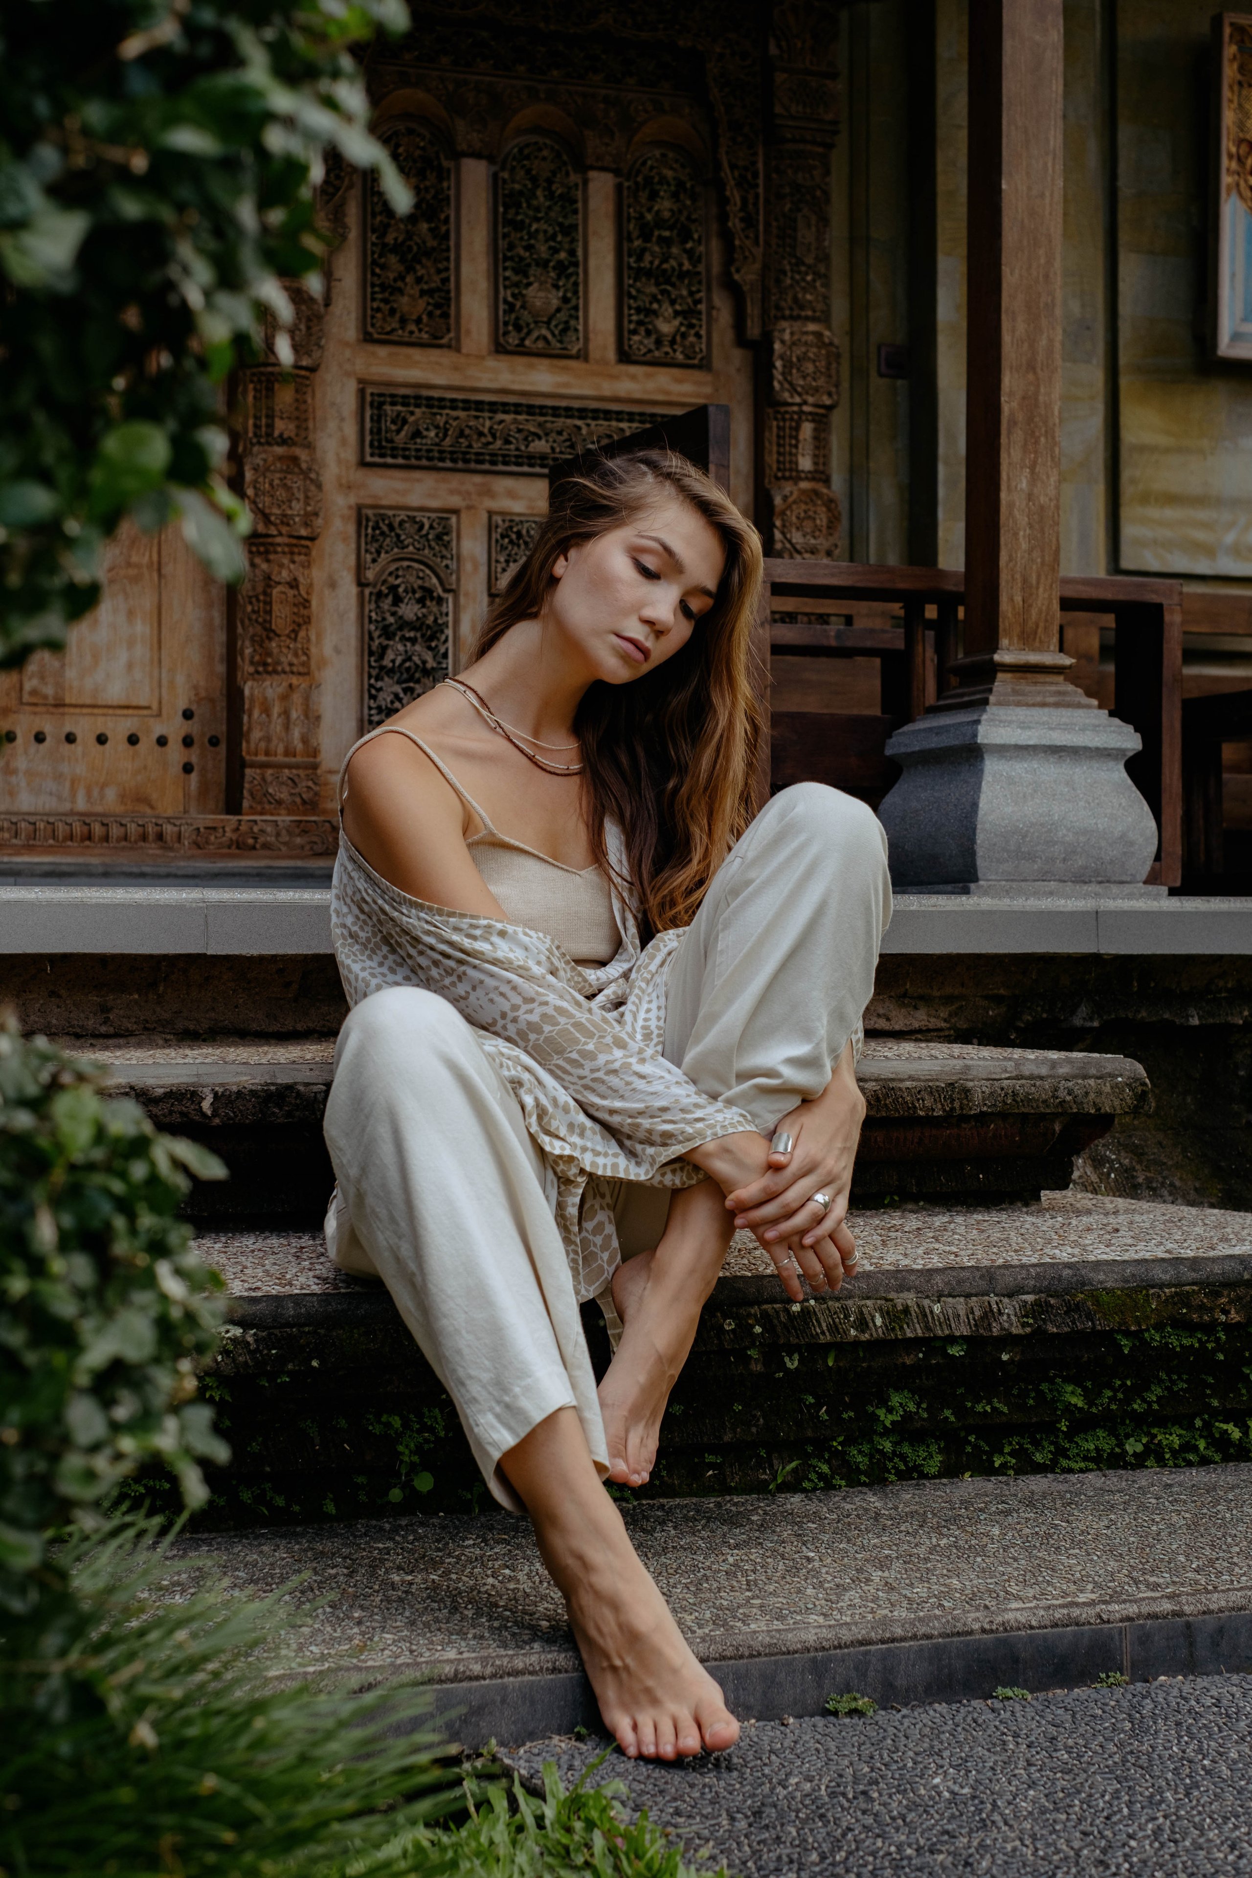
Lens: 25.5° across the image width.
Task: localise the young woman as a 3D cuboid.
[{"bbox_3d":[-0.041,0.057,2.480,0.520,1.030,0.900,-1,3,-20],"label":"young woman"}]

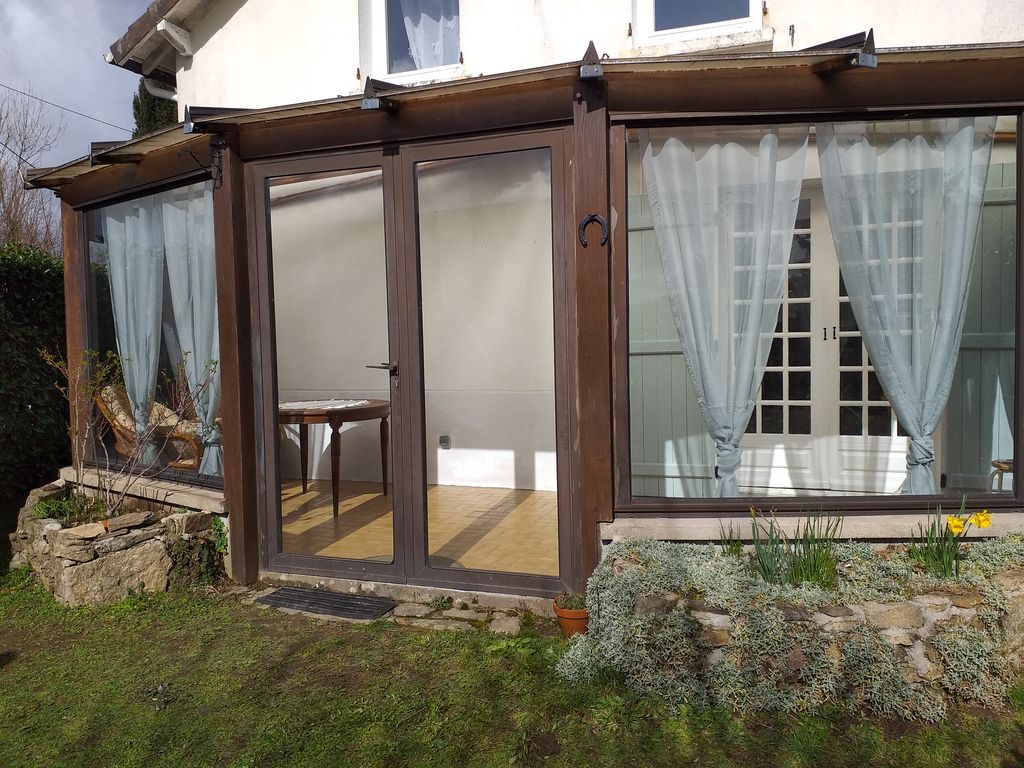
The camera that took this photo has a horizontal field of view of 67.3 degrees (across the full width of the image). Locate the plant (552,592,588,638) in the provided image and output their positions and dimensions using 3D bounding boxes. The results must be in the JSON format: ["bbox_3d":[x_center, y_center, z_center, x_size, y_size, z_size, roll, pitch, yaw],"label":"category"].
[{"bbox_3d":[0.266,1.021,3.375,0.178,0.195,0.178,0,3,19],"label":"plant"}]

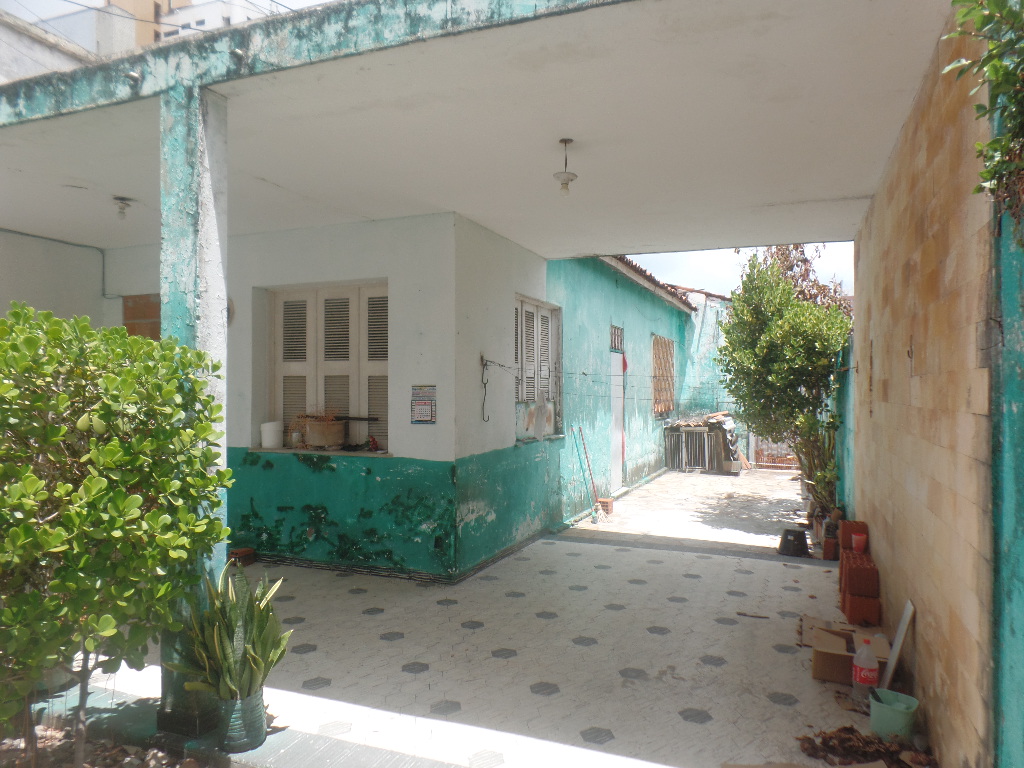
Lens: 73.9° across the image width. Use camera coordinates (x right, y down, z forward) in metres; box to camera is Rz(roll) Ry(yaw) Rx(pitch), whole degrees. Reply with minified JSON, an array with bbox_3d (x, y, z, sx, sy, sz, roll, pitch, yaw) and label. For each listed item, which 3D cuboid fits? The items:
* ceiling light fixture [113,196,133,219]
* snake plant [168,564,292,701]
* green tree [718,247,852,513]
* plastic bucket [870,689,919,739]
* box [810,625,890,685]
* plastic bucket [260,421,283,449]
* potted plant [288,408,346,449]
[{"bbox_3d":[-2.828,-1.278,4.940,0.135,0.155,0.135,0,0,23],"label":"ceiling light fixture"},{"bbox_3d":[-1.240,1.100,3.000,0.500,0.590,0.440,0,0,0],"label":"snake plant"},{"bbox_3d":[3.530,-0.032,8.750,1.600,3.300,1.750,0,0,23],"label":"green tree"},{"bbox_3d":[1.727,1.505,3.080,0.200,0.155,0.200,0,0,23],"label":"plastic bucket"},{"bbox_3d":[1.852,1.500,3.718,0.356,0.160,0.366,0,0,26],"label":"box"},{"bbox_3d":[-2.170,0.460,6.140,0.187,0.228,0.187,0,0,0],"label":"plastic bucket"},{"bbox_3d":[-1.707,0.390,5.970,0.450,0.340,0.320,0,0,23],"label":"potted plant"}]

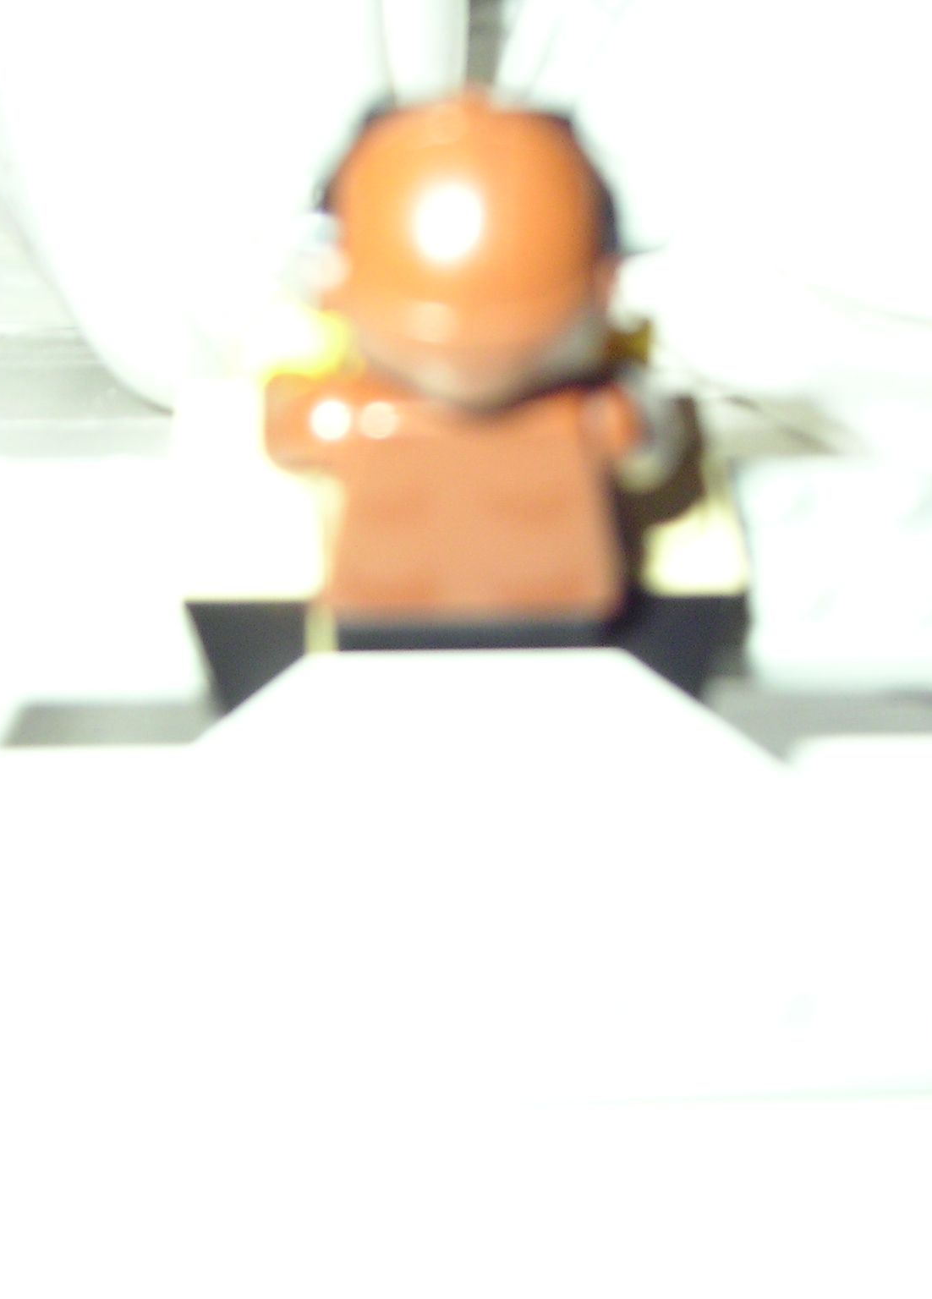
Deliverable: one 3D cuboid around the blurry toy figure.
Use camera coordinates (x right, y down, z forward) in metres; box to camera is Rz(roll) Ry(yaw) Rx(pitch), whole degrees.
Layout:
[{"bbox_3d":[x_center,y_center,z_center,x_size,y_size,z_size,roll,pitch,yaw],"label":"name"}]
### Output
[{"bbox_3d":[0.000,-0.013,0.096,0.021,0.034,0.021,0,35,0],"label":"blurry toy figure"}]

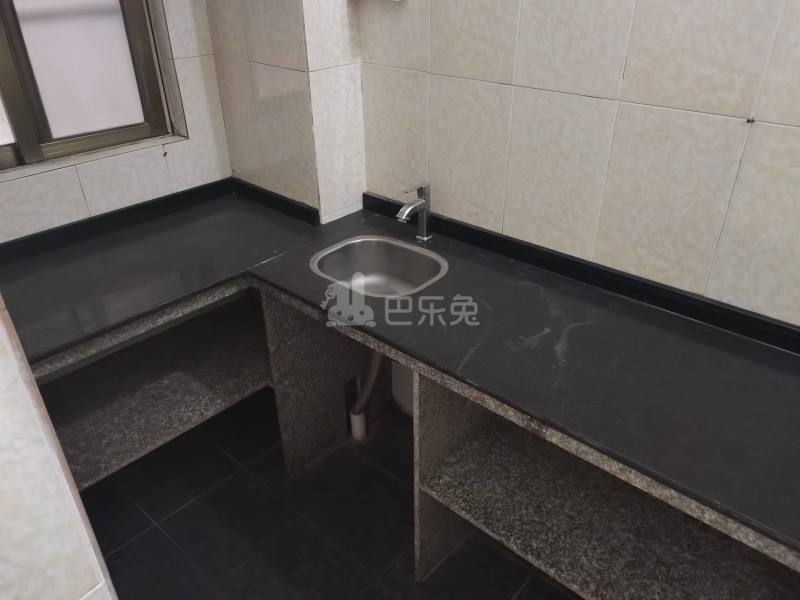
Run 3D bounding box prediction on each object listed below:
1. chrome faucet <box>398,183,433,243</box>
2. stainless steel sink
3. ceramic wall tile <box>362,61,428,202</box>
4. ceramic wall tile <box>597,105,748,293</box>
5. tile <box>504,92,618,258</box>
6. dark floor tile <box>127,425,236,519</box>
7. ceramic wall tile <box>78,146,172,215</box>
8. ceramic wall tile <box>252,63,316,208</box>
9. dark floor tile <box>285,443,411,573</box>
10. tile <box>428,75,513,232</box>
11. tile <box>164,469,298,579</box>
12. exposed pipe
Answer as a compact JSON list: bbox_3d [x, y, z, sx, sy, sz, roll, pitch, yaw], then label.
[{"bbox_3d":[0.047,-0.264,1.884,0.045,0.180,0.149,24,38,36],"label":"chrome faucet"},{"bbox_3d":[-0.054,-0.038,1.623,0.348,0.145,0.295,24,38,36],"label":"stainless steel sink"},{"bbox_3d":[-0.013,-0.537,2.009,0.287,0.450,0.010,24,38,36],"label":"ceramic wall tile"},{"bbox_3d":[0.557,-0.201,1.271,0.254,0.390,0.010,24,38,36],"label":"ceramic wall tile"},{"bbox_3d":[0.429,-0.342,1.662,0.296,0.450,0.010,24,38,36],"label":"tile"},{"bbox_3d":[-0.823,0.630,2.196,0.333,0.010,0.333,24,38,36],"label":"dark floor tile"},{"bbox_3d":[-0.776,-0.336,1.726,0.010,0.167,0.252,24,38,36],"label":"ceramic wall tile"},{"bbox_3d":[-0.388,-0.554,2.047,0.304,0.450,0.010,24,38,36],"label":"ceramic wall tile"},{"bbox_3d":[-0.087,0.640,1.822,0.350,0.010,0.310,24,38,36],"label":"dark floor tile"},{"bbox_3d":[0.207,-0.440,1.836,0.300,0.450,0.010,24,38,36],"label":"tile"},{"bbox_3d":[-0.501,0.665,1.786,0.305,0.010,0.305,24,38,36],"label":"tile"},{"bbox_3d":[-0.100,0.311,1.891,0.190,0.470,0.080,24,38,36],"label":"exposed pipe"}]

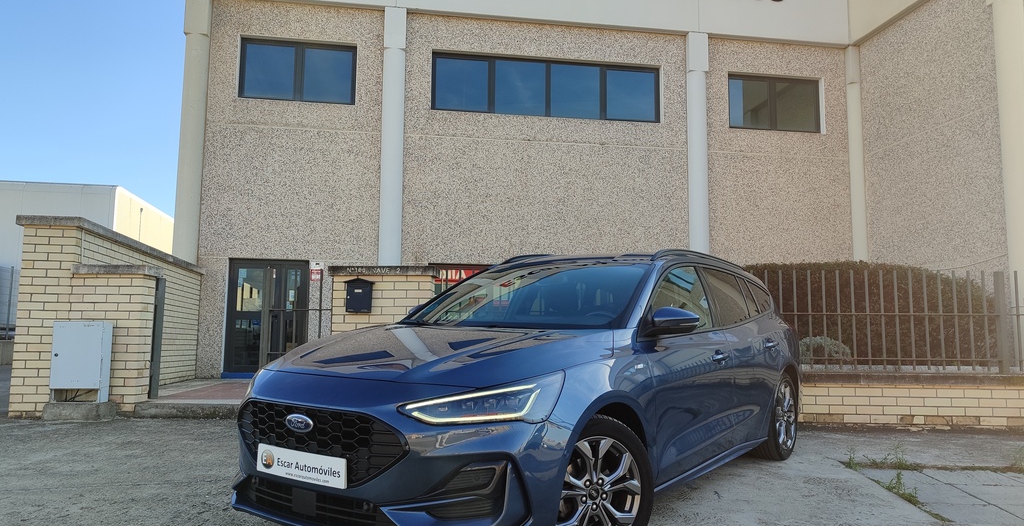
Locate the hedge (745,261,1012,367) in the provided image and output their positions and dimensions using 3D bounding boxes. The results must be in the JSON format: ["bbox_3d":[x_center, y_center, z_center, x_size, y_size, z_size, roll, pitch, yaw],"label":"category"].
[{"bbox_3d":[4.244,0.634,8.984,3.150,1.330,1.100,0,-6,7],"label":"hedge"}]

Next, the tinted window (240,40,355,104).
[{"bbox_3d":[-3.921,-3.506,13.588,2.057,1.090,0.120,1,-6,-10],"label":"tinted window"}]

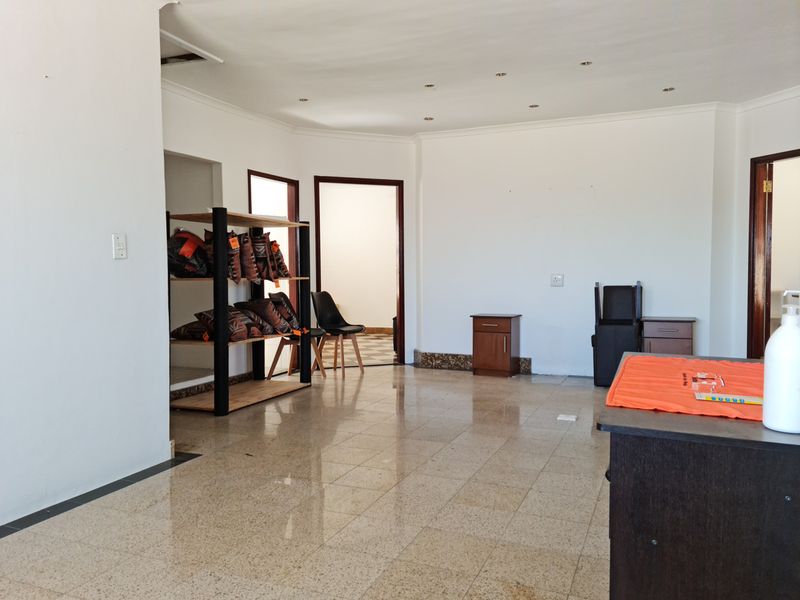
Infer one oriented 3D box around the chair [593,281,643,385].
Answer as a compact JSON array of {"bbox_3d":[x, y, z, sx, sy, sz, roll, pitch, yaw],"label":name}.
[{"bbox_3d":[2.010,0.303,5.744,0.420,0.940,0.500,1,3,23],"label":"chair"}]

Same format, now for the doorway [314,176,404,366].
[{"bbox_3d":[-0.439,-0.290,6.837,0.990,2.040,0.130,-1,3,-22],"label":"doorway"}]

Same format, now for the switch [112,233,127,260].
[{"bbox_3d":[-1.394,-0.267,3.115,0.012,0.122,0.075,1,3,23],"label":"switch"}]

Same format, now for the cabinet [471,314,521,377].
[{"bbox_3d":[0.959,0.457,6.268,0.420,0.590,0.360,1,3,23],"label":"cabinet"}]

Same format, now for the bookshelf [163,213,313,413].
[{"bbox_3d":[-1.325,0.057,5.233,0.640,1.500,1.320,1,3,19],"label":"bookshelf"}]

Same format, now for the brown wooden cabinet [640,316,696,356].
[{"bbox_3d":[2.423,0.483,5.633,0.430,0.585,0.360,1,3,23],"label":"brown wooden cabinet"}]

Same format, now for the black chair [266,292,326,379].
[{"bbox_3d":[-1.011,0.345,6.233,0.500,0.830,0.460,1,3,23],"label":"black chair"}]

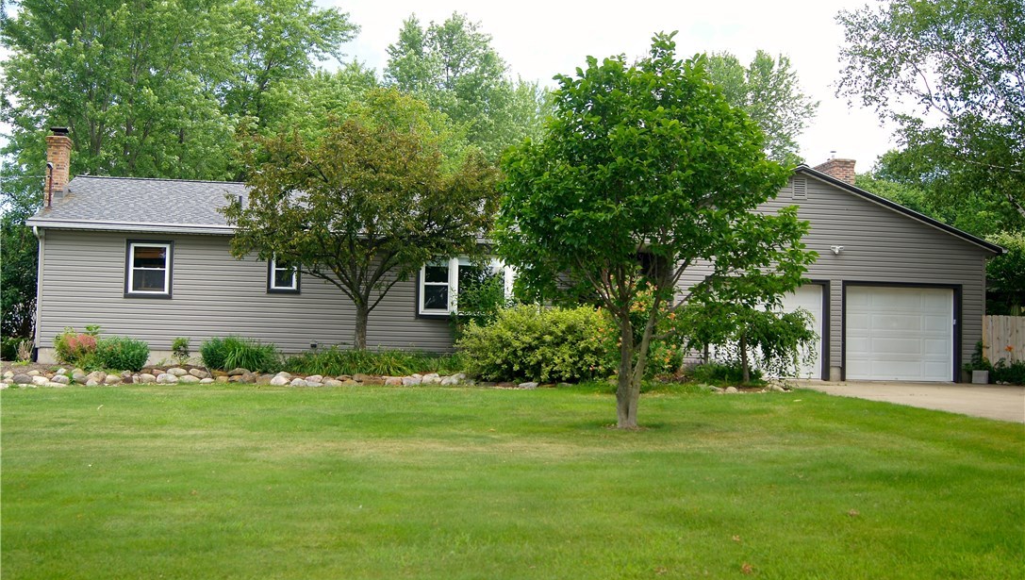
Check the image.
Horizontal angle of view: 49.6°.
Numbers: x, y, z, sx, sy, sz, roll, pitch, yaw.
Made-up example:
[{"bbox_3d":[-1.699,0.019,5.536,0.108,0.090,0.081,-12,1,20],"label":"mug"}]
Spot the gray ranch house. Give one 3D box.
[{"bbox_3d":[-0.136,-0.692,28.500,21.800,5.500,8.900,2,-3,-6],"label":"gray ranch house"}]

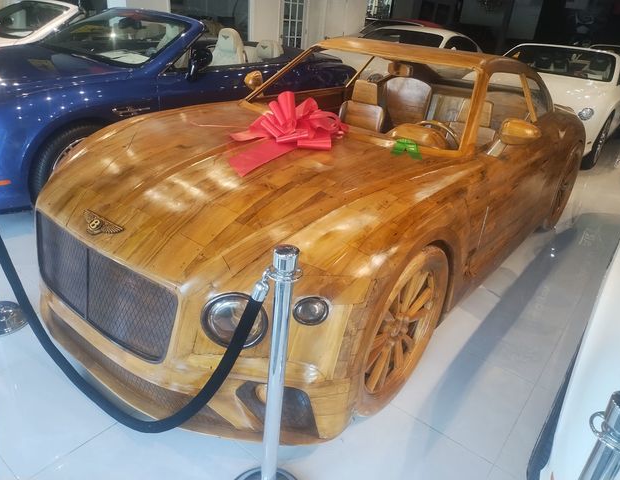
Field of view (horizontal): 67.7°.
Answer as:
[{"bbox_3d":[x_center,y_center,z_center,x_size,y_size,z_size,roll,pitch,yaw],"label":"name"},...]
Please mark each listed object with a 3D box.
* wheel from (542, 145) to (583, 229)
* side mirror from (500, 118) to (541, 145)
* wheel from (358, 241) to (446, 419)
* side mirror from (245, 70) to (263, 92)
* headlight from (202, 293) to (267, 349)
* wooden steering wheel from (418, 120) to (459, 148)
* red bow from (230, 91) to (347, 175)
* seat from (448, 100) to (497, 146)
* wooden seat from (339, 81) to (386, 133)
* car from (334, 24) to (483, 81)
[{"bbox_3d":[2.108,-0.468,3.989,0.220,0.730,0.730,23,31,33],"label":"wheel"},{"bbox_3d":[1.024,-0.524,2.256,0.200,0.135,0.120,17,28,23],"label":"side mirror"},{"bbox_3d":[0.317,0.350,1.952,0.220,0.735,0.735,23,31,33],"label":"wheel"},{"bbox_3d":[-0.396,-1.136,3.260,0.120,0.135,0.200,-15,32,-36],"label":"side mirror"},{"bbox_3d":[-0.227,0.239,1.454,0.215,0.205,0.100,10,26,10],"label":"headlight"},{"bbox_3d":[0.757,-0.565,2.866,0.370,0.370,0.100,23,51,33],"label":"wooden steering wheel"},{"bbox_3d":[-0.097,-0.525,2.159,0.560,0.260,0.480,5,26,-1],"label":"red bow"},{"bbox_3d":[0.924,-0.495,3.054,0.470,0.820,0.680,23,31,33],"label":"seat"},{"bbox_3d":[0.277,-0.774,3.511,0.470,0.820,0.680,23,31,33],"label":"wooden seat"},{"bbox_3d":[1.793,-2.994,8.077,1.950,1.420,4.800,23,31,33],"label":"car"}]

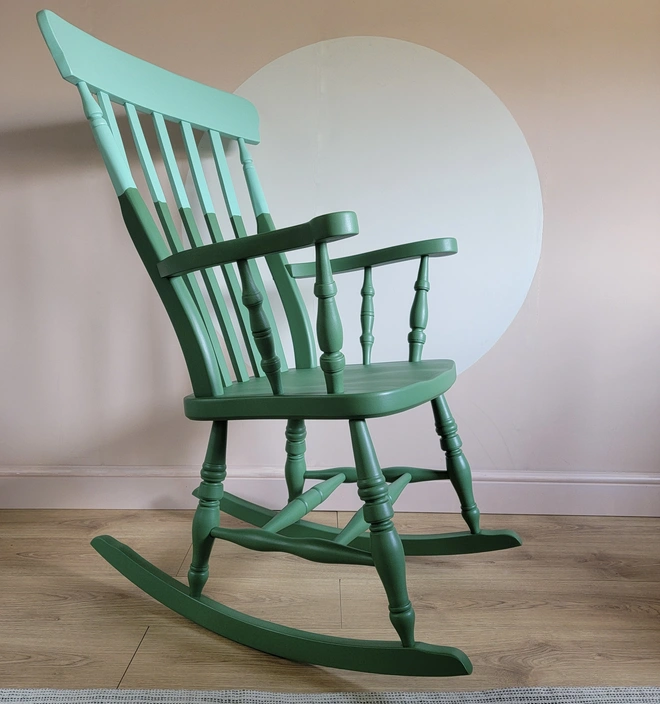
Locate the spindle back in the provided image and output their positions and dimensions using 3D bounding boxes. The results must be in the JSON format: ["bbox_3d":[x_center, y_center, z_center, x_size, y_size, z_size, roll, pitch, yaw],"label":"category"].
[{"bbox_3d":[-0.251,-0.284,1.262,0.105,0.737,0.607,-22,-4,26],"label":"spindle back"}]

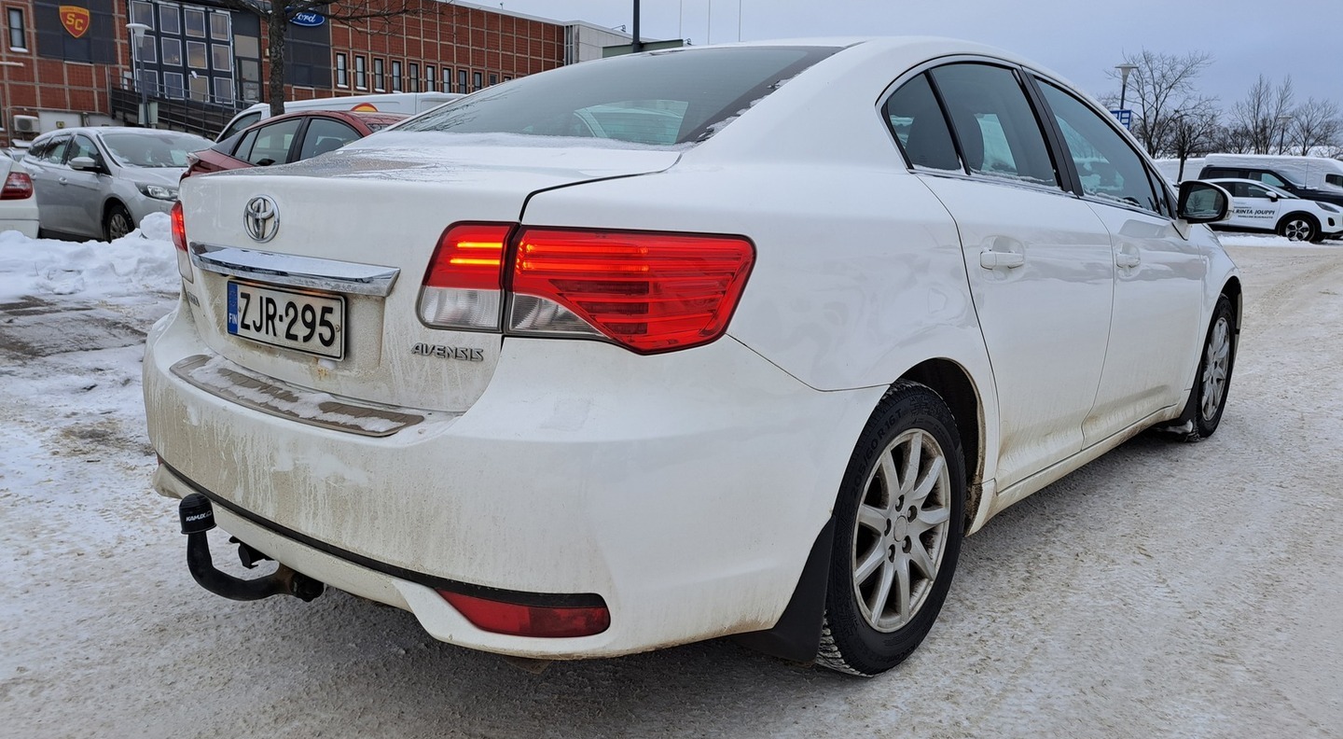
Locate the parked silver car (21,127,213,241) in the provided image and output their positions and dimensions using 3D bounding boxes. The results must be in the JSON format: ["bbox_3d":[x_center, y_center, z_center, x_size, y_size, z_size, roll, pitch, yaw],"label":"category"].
[{"bbox_3d":[-6.650,-2.255,11.750,4.380,1.480,1.830,9,14,36],"label":"parked silver car"}]

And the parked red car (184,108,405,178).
[{"bbox_3d":[-2.170,-1.331,7.569,4.550,1.470,1.810,10,14,38],"label":"parked red car"}]

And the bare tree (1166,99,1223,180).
[{"bbox_3d":[15.122,-5.922,27.356,1.650,3.950,1.650,7,12,28],"label":"bare tree"}]

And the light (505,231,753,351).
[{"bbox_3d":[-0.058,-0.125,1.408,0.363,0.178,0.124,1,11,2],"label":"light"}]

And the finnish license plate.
[{"bbox_3d":[-0.748,-0.099,1.785,0.442,0.118,0.020,10,10,38],"label":"finnish license plate"}]

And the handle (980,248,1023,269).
[{"bbox_3d":[0.730,-0.244,2.055,0.040,0.042,0.215,10,14,40],"label":"handle"}]

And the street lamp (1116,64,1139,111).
[{"bbox_3d":[12.000,-5.730,25.028,0.600,4.750,0.600,6,11,24],"label":"street lamp"}]

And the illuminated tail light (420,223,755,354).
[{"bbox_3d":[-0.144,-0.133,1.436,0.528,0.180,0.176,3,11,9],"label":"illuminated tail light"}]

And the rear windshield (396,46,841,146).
[{"bbox_3d":[-0.222,-0.667,2.231,1.160,0.100,0.670,10,39,40],"label":"rear windshield"}]

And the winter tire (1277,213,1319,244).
[{"bbox_3d":[14.407,-3.200,21.400,0.670,0.670,0.220,4,11,12],"label":"winter tire"}]

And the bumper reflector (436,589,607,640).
[{"bbox_3d":[-0.233,0.363,1.428,0.285,0.068,0.050,5,12,21],"label":"bumper reflector"}]

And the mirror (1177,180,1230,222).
[{"bbox_3d":[1.839,-0.580,3.216,0.130,0.150,0.190,-8,14,-40],"label":"mirror"}]

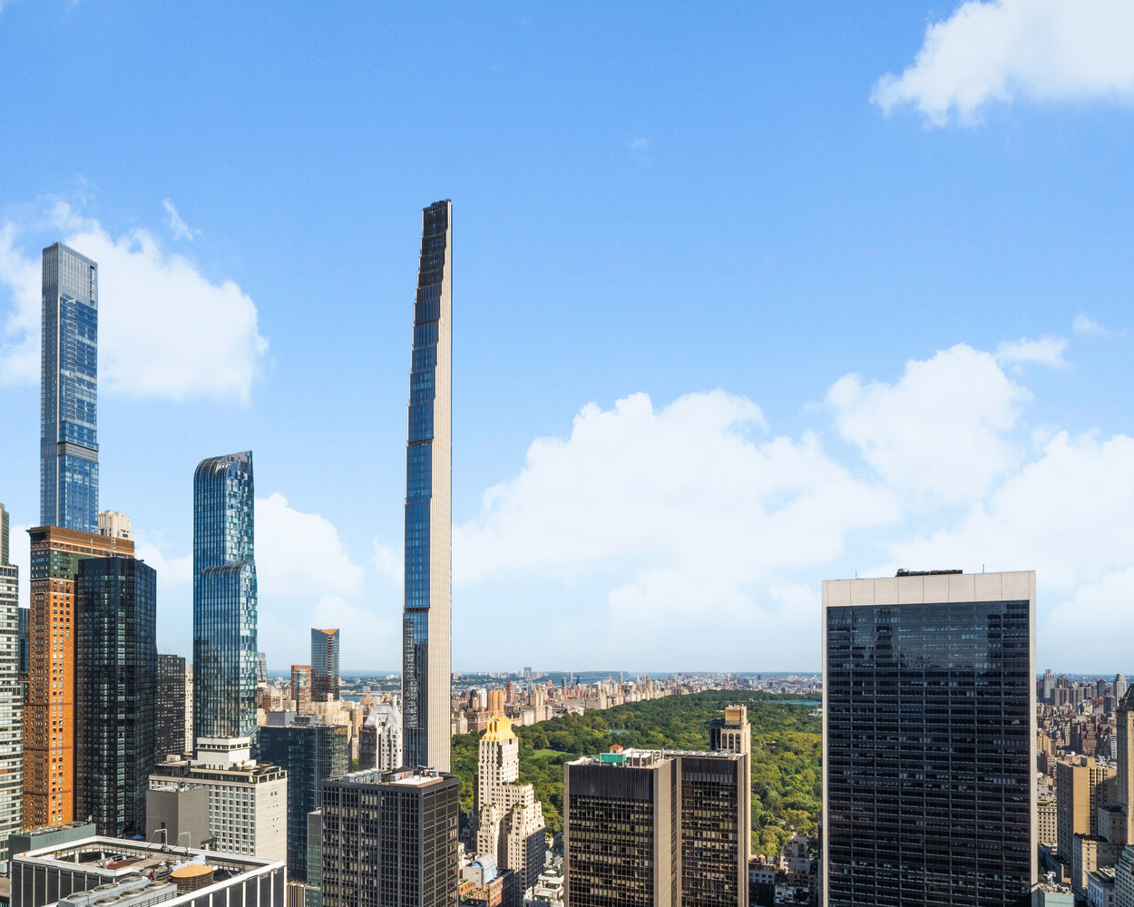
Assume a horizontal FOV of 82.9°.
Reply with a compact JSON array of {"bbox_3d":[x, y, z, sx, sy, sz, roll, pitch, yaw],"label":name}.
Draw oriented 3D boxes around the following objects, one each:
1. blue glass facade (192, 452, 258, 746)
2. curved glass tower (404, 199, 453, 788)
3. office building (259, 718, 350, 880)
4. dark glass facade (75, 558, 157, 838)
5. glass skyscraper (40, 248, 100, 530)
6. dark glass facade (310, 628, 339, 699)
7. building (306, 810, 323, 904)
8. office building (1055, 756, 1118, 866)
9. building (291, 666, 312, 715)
[{"bbox_3d":[-225.620,151.580,430.080,38.270,306.000,22.550,0,0,20],"label":"blue glass facade"},{"bbox_3d":[-83.520,67.180,386.540,16.940,435.000,25.620,0,0,20],"label":"curved glass tower"},{"bbox_3d":[-161.120,233.970,395.690,42.360,134.000,28.700,0,0,20],"label":"office building"},{"bbox_3d":[-232.550,164.970,338.250,31.140,218.000,29.720,0,0,20],"label":"dark glass facade"},{"bbox_3d":[-381.450,80.890,493.340,20.760,472.000,28.700,0,0,20],"label":"glass skyscraper"},{"bbox_3d":[-459.980,452.040,1227.120,43.470,236.000,27.670,0,0,20],"label":"dark glass facade"},{"bbox_3d":[-110.540,222.080,308.570,15.380,100.000,22.550,0,0,20],"label":"building"},{"bbox_3d":[427.020,298.350,527.410,33.820,94.000,30.750,0,0,20],"label":"office building"},{"bbox_3d":[-582.690,554.290,1418.490,20.360,172.000,43.050,0,0,20],"label":"building"}]

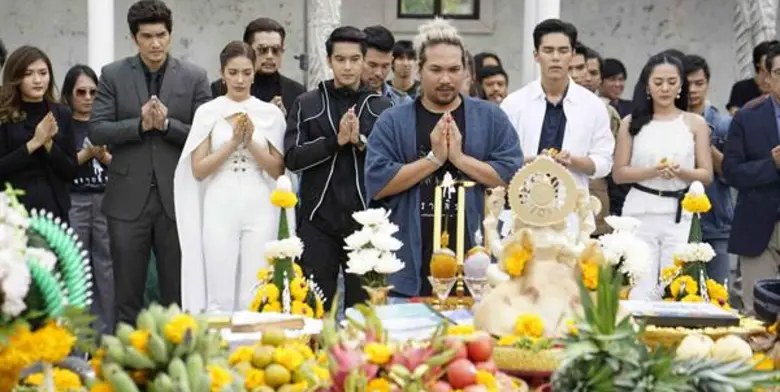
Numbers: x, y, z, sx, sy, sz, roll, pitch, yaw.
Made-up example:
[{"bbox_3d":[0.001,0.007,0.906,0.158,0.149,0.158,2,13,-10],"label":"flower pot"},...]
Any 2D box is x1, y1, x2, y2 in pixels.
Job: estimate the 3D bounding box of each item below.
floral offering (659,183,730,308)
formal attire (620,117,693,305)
[{"bbox_3d":[0.860,0.143,5.200,0.205,0.370,0.200,0,5,0],"label":"floral offering"},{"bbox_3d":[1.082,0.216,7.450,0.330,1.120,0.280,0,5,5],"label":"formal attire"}]

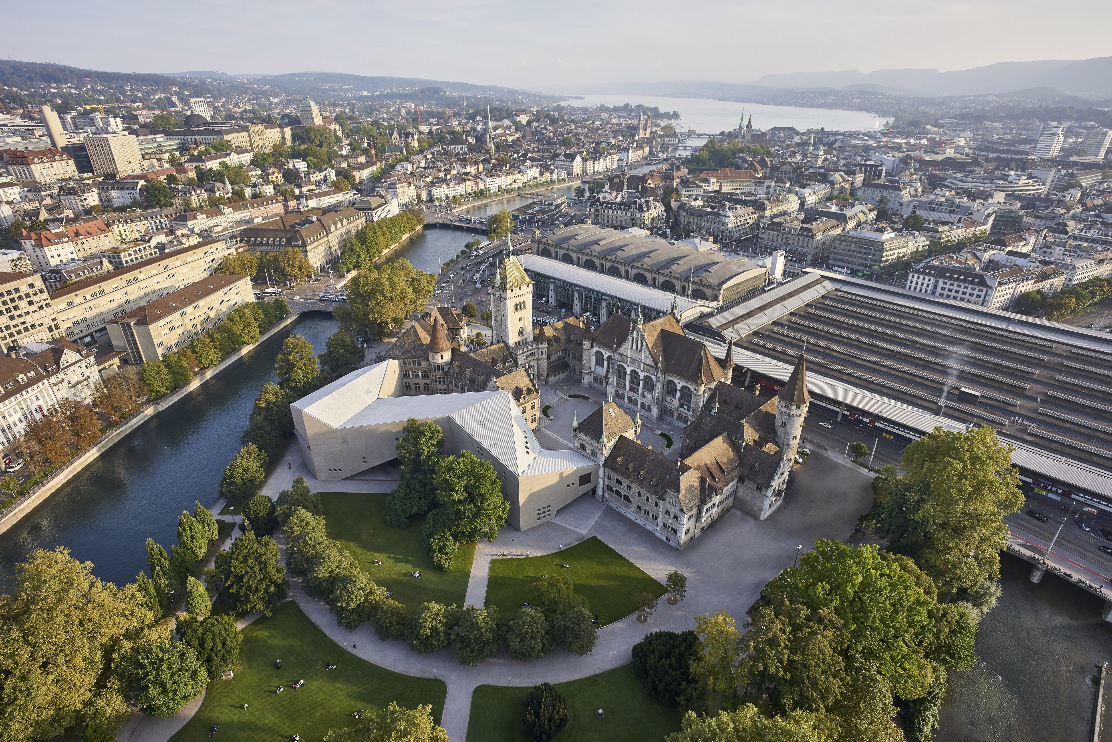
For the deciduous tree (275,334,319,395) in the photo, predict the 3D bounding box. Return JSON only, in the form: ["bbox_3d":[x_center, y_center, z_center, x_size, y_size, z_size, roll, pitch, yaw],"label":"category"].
[{"bbox_3d":[-94.610,-1.150,203.490,14.000,24.000,14.000,0,26,0],"label":"deciduous tree"}]

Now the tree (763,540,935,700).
[{"bbox_3d":[53.240,46.400,103.330,27.000,26.500,27.000,0,26,0],"label":"tree"}]

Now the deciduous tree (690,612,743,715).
[{"bbox_3d":[29.437,52.731,100.475,9.134,21.863,8.940,0,27,0],"label":"deciduous tree"}]

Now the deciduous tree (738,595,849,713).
[{"bbox_3d":[46.197,55.719,109.381,20.000,21.500,20.000,0,27,0],"label":"deciduous tree"}]

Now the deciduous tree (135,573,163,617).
[{"bbox_3d":[-92.211,51.299,126.527,4.300,14.300,4.300,0,27,0],"label":"deciduous tree"}]

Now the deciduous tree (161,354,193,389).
[{"bbox_3d":[-144.101,0.970,212.085,9.037,12.924,9.328,0,27,0],"label":"deciduous tree"}]

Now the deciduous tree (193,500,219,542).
[{"bbox_3d":[-86.110,37.430,136.700,4.800,14.200,4.800,0,26,0],"label":"deciduous tree"}]

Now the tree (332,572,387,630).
[{"bbox_3d":[-41.502,49.659,118.317,10.494,11.660,11.077,0,27,0],"label":"tree"}]

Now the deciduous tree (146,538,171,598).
[{"bbox_3d":[-86.270,43.380,121.000,4.000,17.500,4.000,0,26,0],"label":"deciduous tree"}]

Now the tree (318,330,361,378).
[{"bbox_3d":[-88.811,-6.197,229.678,16.300,21.500,16.300,0,27,0],"label":"tree"}]

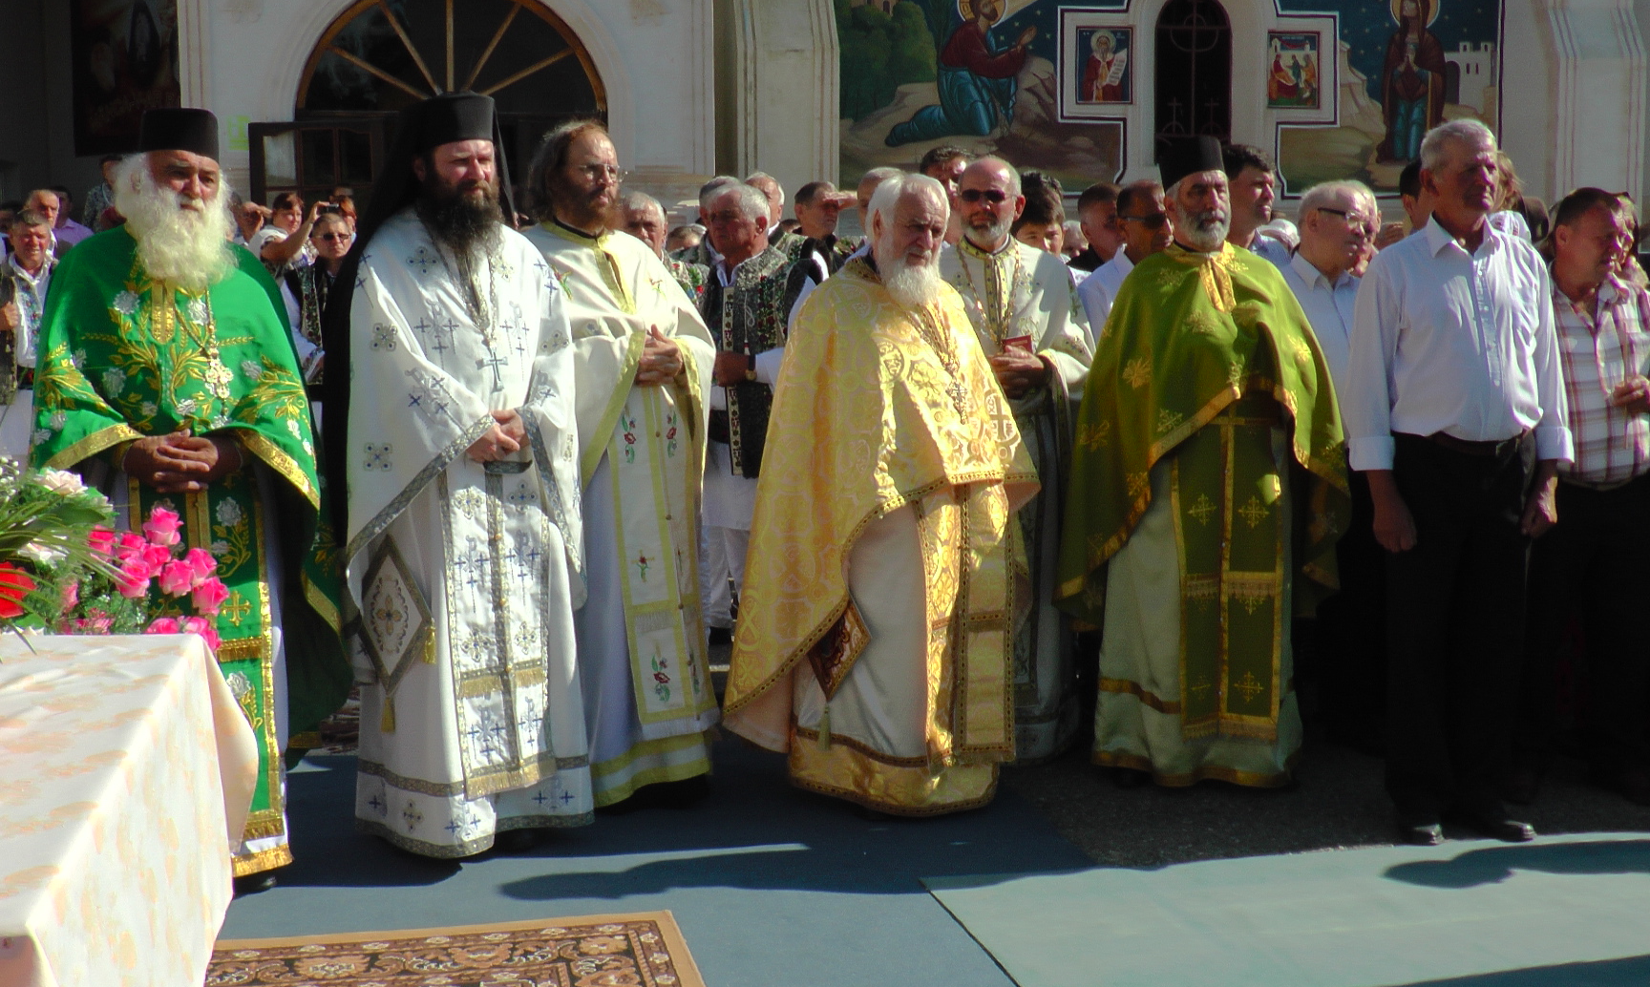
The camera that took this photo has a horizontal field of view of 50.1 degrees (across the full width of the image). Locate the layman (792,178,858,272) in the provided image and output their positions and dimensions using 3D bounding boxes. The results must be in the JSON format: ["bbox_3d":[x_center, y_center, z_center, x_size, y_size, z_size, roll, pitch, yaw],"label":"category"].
[{"bbox_3d":[0.008,-0.358,7.056,0.580,1.730,0.420,-5,8,-35],"label":"layman"}]

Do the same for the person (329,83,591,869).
[{"bbox_3d":[-0.886,-0.062,4.260,0.670,1.775,0.520,-4,6,-38],"label":"person"}]

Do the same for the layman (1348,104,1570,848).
[{"bbox_3d":[1.557,-0.047,4.342,0.550,1.730,0.340,-1,5,-15],"label":"layman"}]

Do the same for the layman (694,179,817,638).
[{"bbox_3d":[-0.255,-0.280,6.511,0.520,1.700,0.360,3,7,25],"label":"layman"}]

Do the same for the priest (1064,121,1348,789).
[{"bbox_3d":[1.034,-0.112,4.839,0.760,1.750,0.540,-1,7,-6],"label":"priest"}]

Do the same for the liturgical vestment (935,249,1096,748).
[{"bbox_3d":[0.530,-0.005,5.088,0.520,1.460,0.420,0,5,0],"label":"liturgical vestment"}]

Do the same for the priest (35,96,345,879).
[{"bbox_3d":[-1.483,-0.027,4.113,0.750,1.710,0.550,-3,6,-28],"label":"priest"}]

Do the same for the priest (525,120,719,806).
[{"bbox_3d":[-0.531,-0.087,4.609,0.550,1.765,0.460,-4,6,-40],"label":"priest"}]

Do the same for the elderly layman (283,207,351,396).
[{"bbox_3d":[-2.252,-0.420,7.993,0.520,1.730,0.340,-3,6,-28],"label":"elderly layman"}]

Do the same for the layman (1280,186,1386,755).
[{"bbox_3d":[1.503,-0.095,5.173,0.500,1.640,0.340,-3,7,-22],"label":"layman"}]

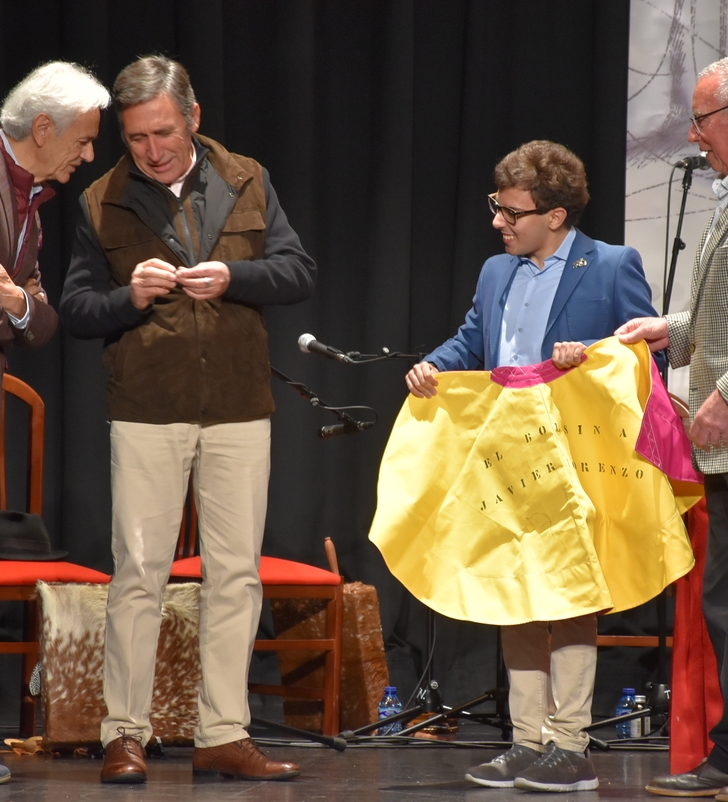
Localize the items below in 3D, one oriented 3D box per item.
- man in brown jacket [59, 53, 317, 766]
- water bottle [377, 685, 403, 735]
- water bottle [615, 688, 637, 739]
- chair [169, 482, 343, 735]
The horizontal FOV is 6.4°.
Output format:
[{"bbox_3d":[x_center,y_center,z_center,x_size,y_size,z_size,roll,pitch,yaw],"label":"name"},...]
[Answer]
[{"bbox_3d":[-0.426,0.042,15.700,0.610,1.740,0.440,1,1,-8],"label":"man in brown jacket"},{"bbox_3d":[0.072,0.842,17.680,0.064,0.137,0.064,0,1,0],"label":"water bottle"},{"bbox_3d":[0.697,0.829,17.200,0.064,0.138,0.064,1,1,0],"label":"water bottle"},{"bbox_3d":[-0.382,0.428,17.790,0.450,0.965,0.500,0,1,-32],"label":"chair"}]

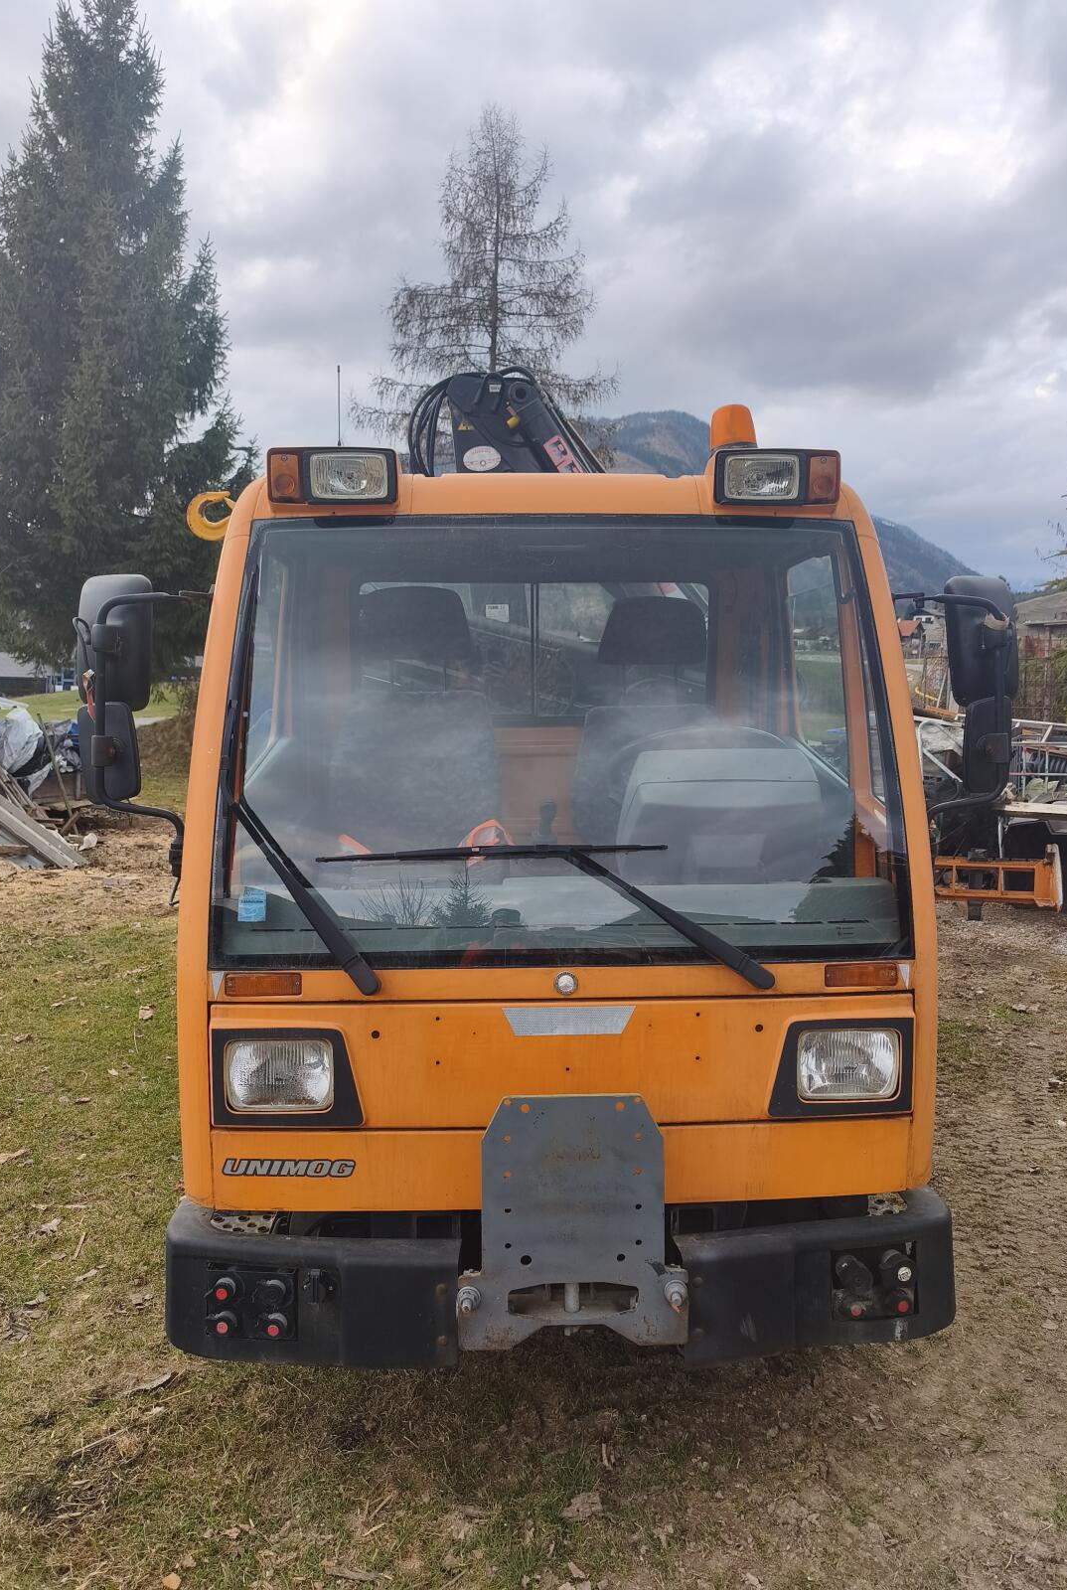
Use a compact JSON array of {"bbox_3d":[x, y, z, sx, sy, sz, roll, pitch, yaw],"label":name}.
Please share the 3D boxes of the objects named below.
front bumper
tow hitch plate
[{"bbox_3d":[0.055,0.973,2.167,1.580,0.220,0.290,-1,6,-2],"label":"front bumper"},{"bbox_3d":[0.074,0.825,2.050,0.434,0.463,0.090,-1,6,-2],"label":"tow hitch plate"}]

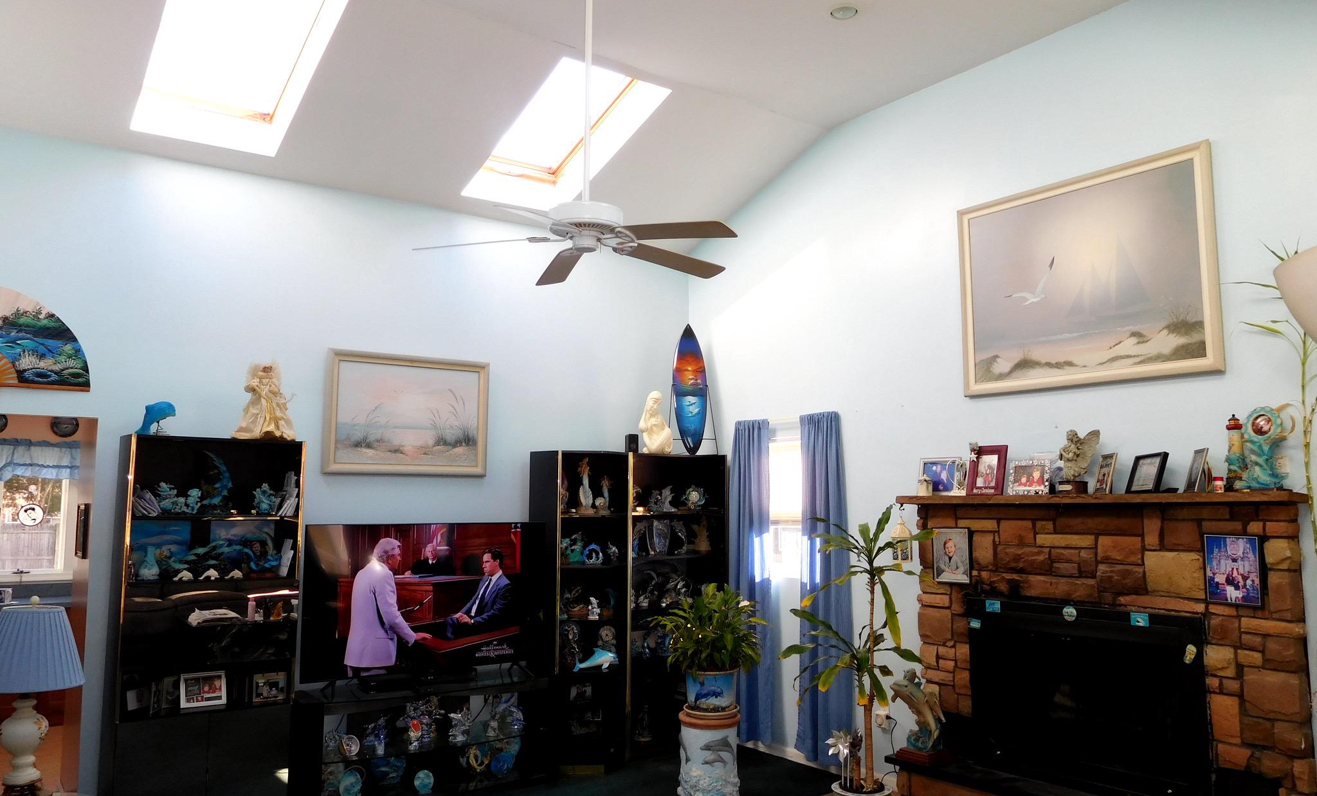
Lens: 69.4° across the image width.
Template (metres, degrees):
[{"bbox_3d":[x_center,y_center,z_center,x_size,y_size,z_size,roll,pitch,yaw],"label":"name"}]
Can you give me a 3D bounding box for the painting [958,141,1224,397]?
[{"bbox_3d":[2.066,-0.578,4.711,0.043,1.039,1.301,5,-8,-38],"label":"painting"}]

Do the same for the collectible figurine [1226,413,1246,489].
[{"bbox_3d":[2.455,0.232,4.041,0.081,0.319,0.081,-4,-7,31],"label":"collectible figurine"}]

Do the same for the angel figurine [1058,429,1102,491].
[{"bbox_3d":[1.965,0.293,4.443,0.160,0.315,0.155,4,-8,-36],"label":"angel figurine"}]

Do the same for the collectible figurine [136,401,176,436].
[{"bbox_3d":[-2.547,0.106,4.843,0.215,0.190,0.090,4,-7,-30],"label":"collectible figurine"}]

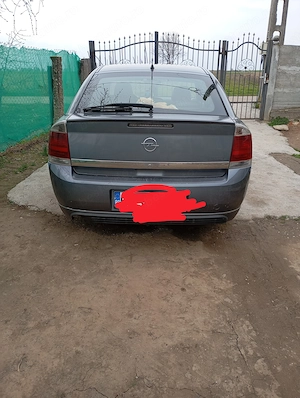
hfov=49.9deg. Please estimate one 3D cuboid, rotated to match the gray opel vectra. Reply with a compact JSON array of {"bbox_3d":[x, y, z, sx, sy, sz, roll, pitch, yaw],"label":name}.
[{"bbox_3d":[0.050,-1.094,4.516,1.800,1.460,4.600,1,22,2],"label":"gray opel vectra"}]

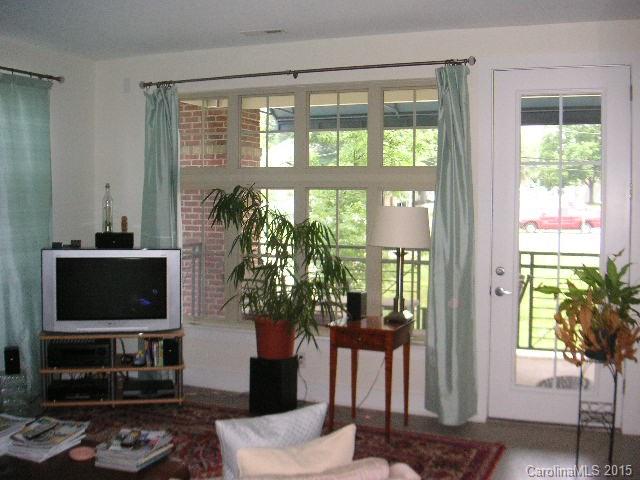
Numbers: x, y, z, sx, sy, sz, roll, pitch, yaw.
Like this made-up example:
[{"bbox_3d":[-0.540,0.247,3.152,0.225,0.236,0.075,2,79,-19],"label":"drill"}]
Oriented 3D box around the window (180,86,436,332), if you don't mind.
[{"bbox_3d":[-0.091,-0.218,5.270,2.273,1.930,0.120,1,4,20],"label":"window"}]

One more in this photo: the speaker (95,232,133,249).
[{"bbox_3d":[-1.543,0.002,5.146,0.285,0.116,0.130,0,4,-13],"label":"speaker"}]

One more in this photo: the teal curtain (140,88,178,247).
[{"bbox_3d":[-1.340,-0.033,5.644,0.350,2.470,0.130,2,4,21],"label":"teal curtain"}]

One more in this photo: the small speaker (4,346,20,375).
[{"bbox_3d":[-2.207,0.865,4.910,0.105,0.195,0.130,-2,4,-22],"label":"small speaker"}]

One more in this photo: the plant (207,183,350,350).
[{"bbox_3d":[-0.333,0.230,4.915,0.980,1.250,0.800,2,4,21],"label":"plant"}]

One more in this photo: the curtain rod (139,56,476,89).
[{"bbox_3d":[-0.217,-1.256,5.143,2.760,0.065,0.090,2,4,21],"label":"curtain rod"}]

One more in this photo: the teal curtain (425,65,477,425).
[{"bbox_3d":[0.924,0.043,4.763,0.357,2.460,0.140,1,4,20],"label":"teal curtain"}]

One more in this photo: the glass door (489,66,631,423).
[{"bbox_3d":[1.617,0.058,4.610,0.905,2.420,0.055,2,4,21],"label":"glass door"}]

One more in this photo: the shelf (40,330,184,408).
[{"bbox_3d":[-1.581,0.966,5.347,1.050,0.560,0.480,-1,4,-9],"label":"shelf"}]

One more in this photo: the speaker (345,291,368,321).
[{"bbox_3d":[0.260,0.454,4.735,0.105,0.195,0.125,2,4,21],"label":"speaker"}]

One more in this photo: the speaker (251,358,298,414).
[{"bbox_3d":[-0.328,1.057,5.075,0.275,0.415,0.300,1,4,20],"label":"speaker"}]

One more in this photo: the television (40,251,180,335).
[{"bbox_3d":[-1.601,0.365,5.423,1.010,0.628,0.560,-1,4,-9],"label":"television"}]

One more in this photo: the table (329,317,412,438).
[{"bbox_3d":[0.342,0.929,4.619,0.460,0.740,0.430,2,4,21],"label":"table"}]

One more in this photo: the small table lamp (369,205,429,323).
[{"bbox_3d":[0.541,0.153,4.632,0.422,0.765,0.422,1,4,20],"label":"small table lamp"}]

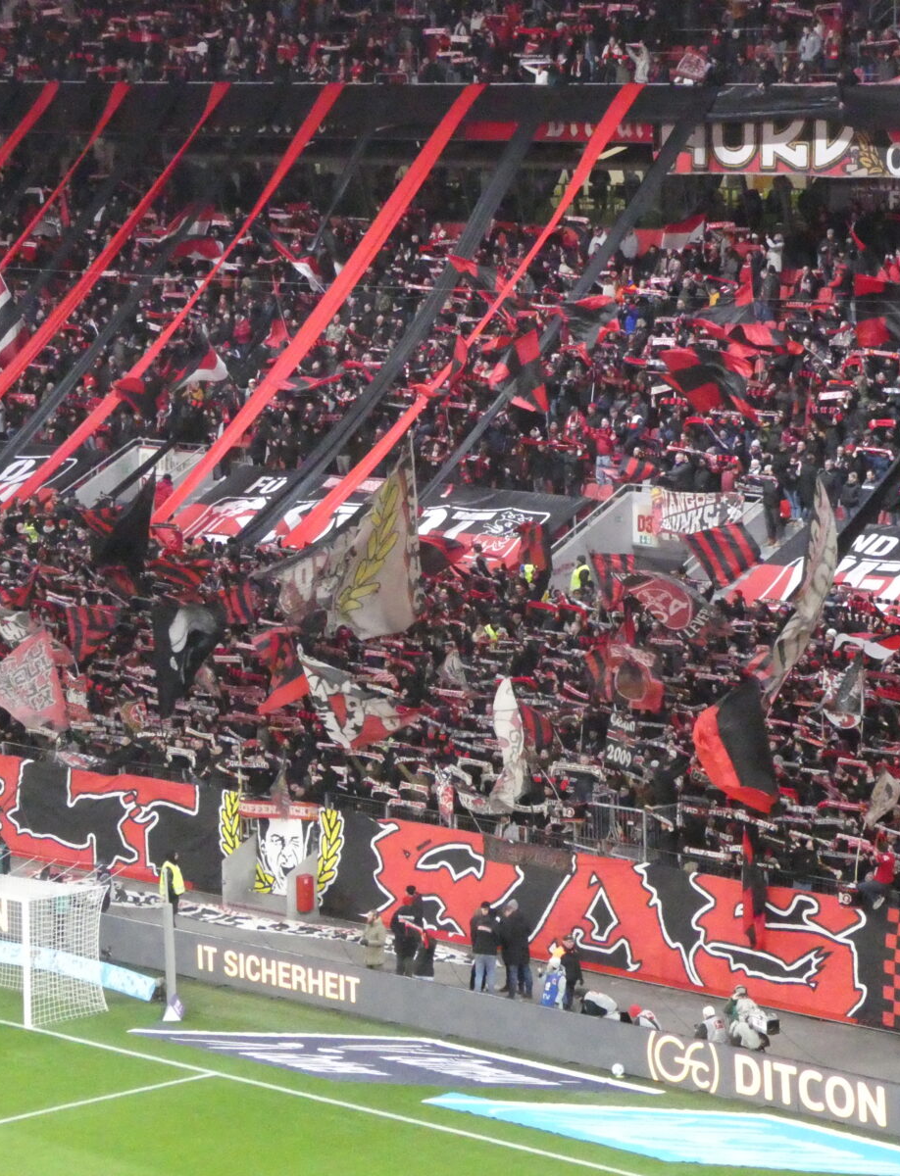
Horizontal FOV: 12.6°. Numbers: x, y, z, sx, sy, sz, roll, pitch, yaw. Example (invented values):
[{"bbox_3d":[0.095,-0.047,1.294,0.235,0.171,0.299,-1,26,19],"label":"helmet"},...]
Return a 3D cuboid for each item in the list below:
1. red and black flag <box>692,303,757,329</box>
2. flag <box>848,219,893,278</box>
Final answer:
[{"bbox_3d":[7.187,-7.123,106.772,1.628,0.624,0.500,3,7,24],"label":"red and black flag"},{"bbox_3d":[10.446,-8.418,101.500,1.080,1.450,0.350,1,7,14],"label":"flag"}]

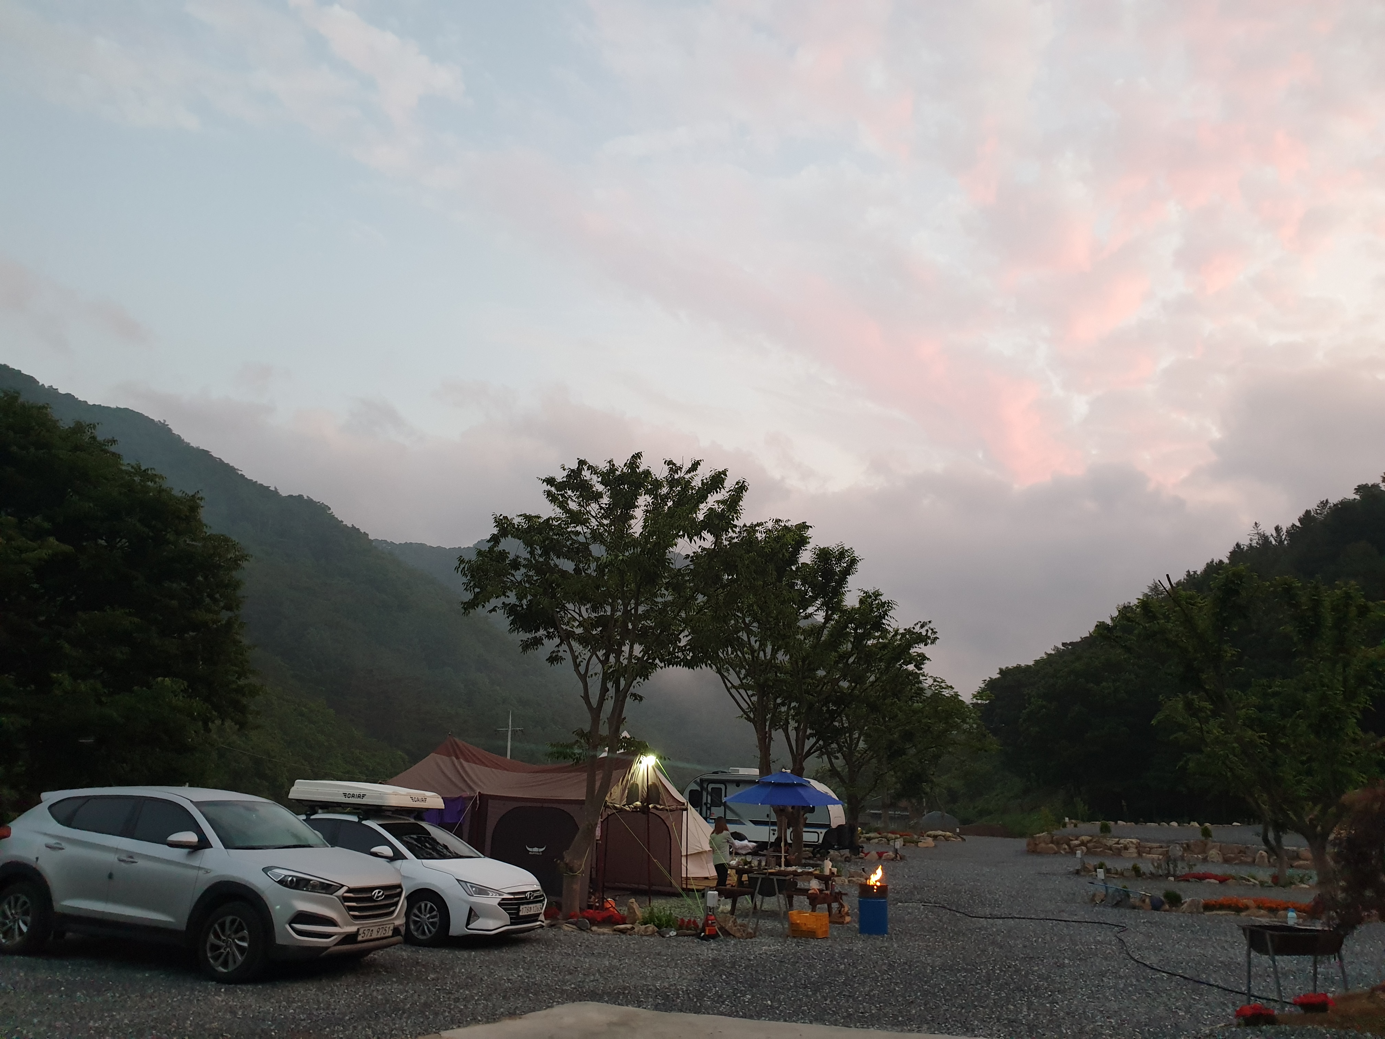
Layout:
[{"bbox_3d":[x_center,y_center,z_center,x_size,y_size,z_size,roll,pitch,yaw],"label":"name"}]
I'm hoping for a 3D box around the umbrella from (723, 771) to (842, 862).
[{"bbox_3d":[1.634,5.883,19.034,2.150,2.441,2.150,2,-16,0],"label":"umbrella"}]

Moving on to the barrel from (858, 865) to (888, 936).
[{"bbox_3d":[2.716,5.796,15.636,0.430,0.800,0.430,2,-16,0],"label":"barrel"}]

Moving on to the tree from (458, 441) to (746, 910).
[{"bbox_3d":[-1.596,2.677,17.529,4.750,7.583,4.700,2,-16,0],"label":"tree"}]

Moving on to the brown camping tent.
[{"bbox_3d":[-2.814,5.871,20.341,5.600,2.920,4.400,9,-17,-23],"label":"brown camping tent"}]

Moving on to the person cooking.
[{"bbox_3d":[0.498,6.170,18.626,0.480,1.640,0.450,-10,-20,35],"label":"person cooking"}]

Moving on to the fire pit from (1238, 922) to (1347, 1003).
[{"bbox_3d":[6.254,4.594,10.818,0.840,0.730,0.600,1,-16,3],"label":"fire pit"}]

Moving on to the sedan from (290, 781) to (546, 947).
[{"bbox_3d":[-3.996,4.418,13.438,4.620,1.700,1.820,-5,-18,24],"label":"sedan"}]

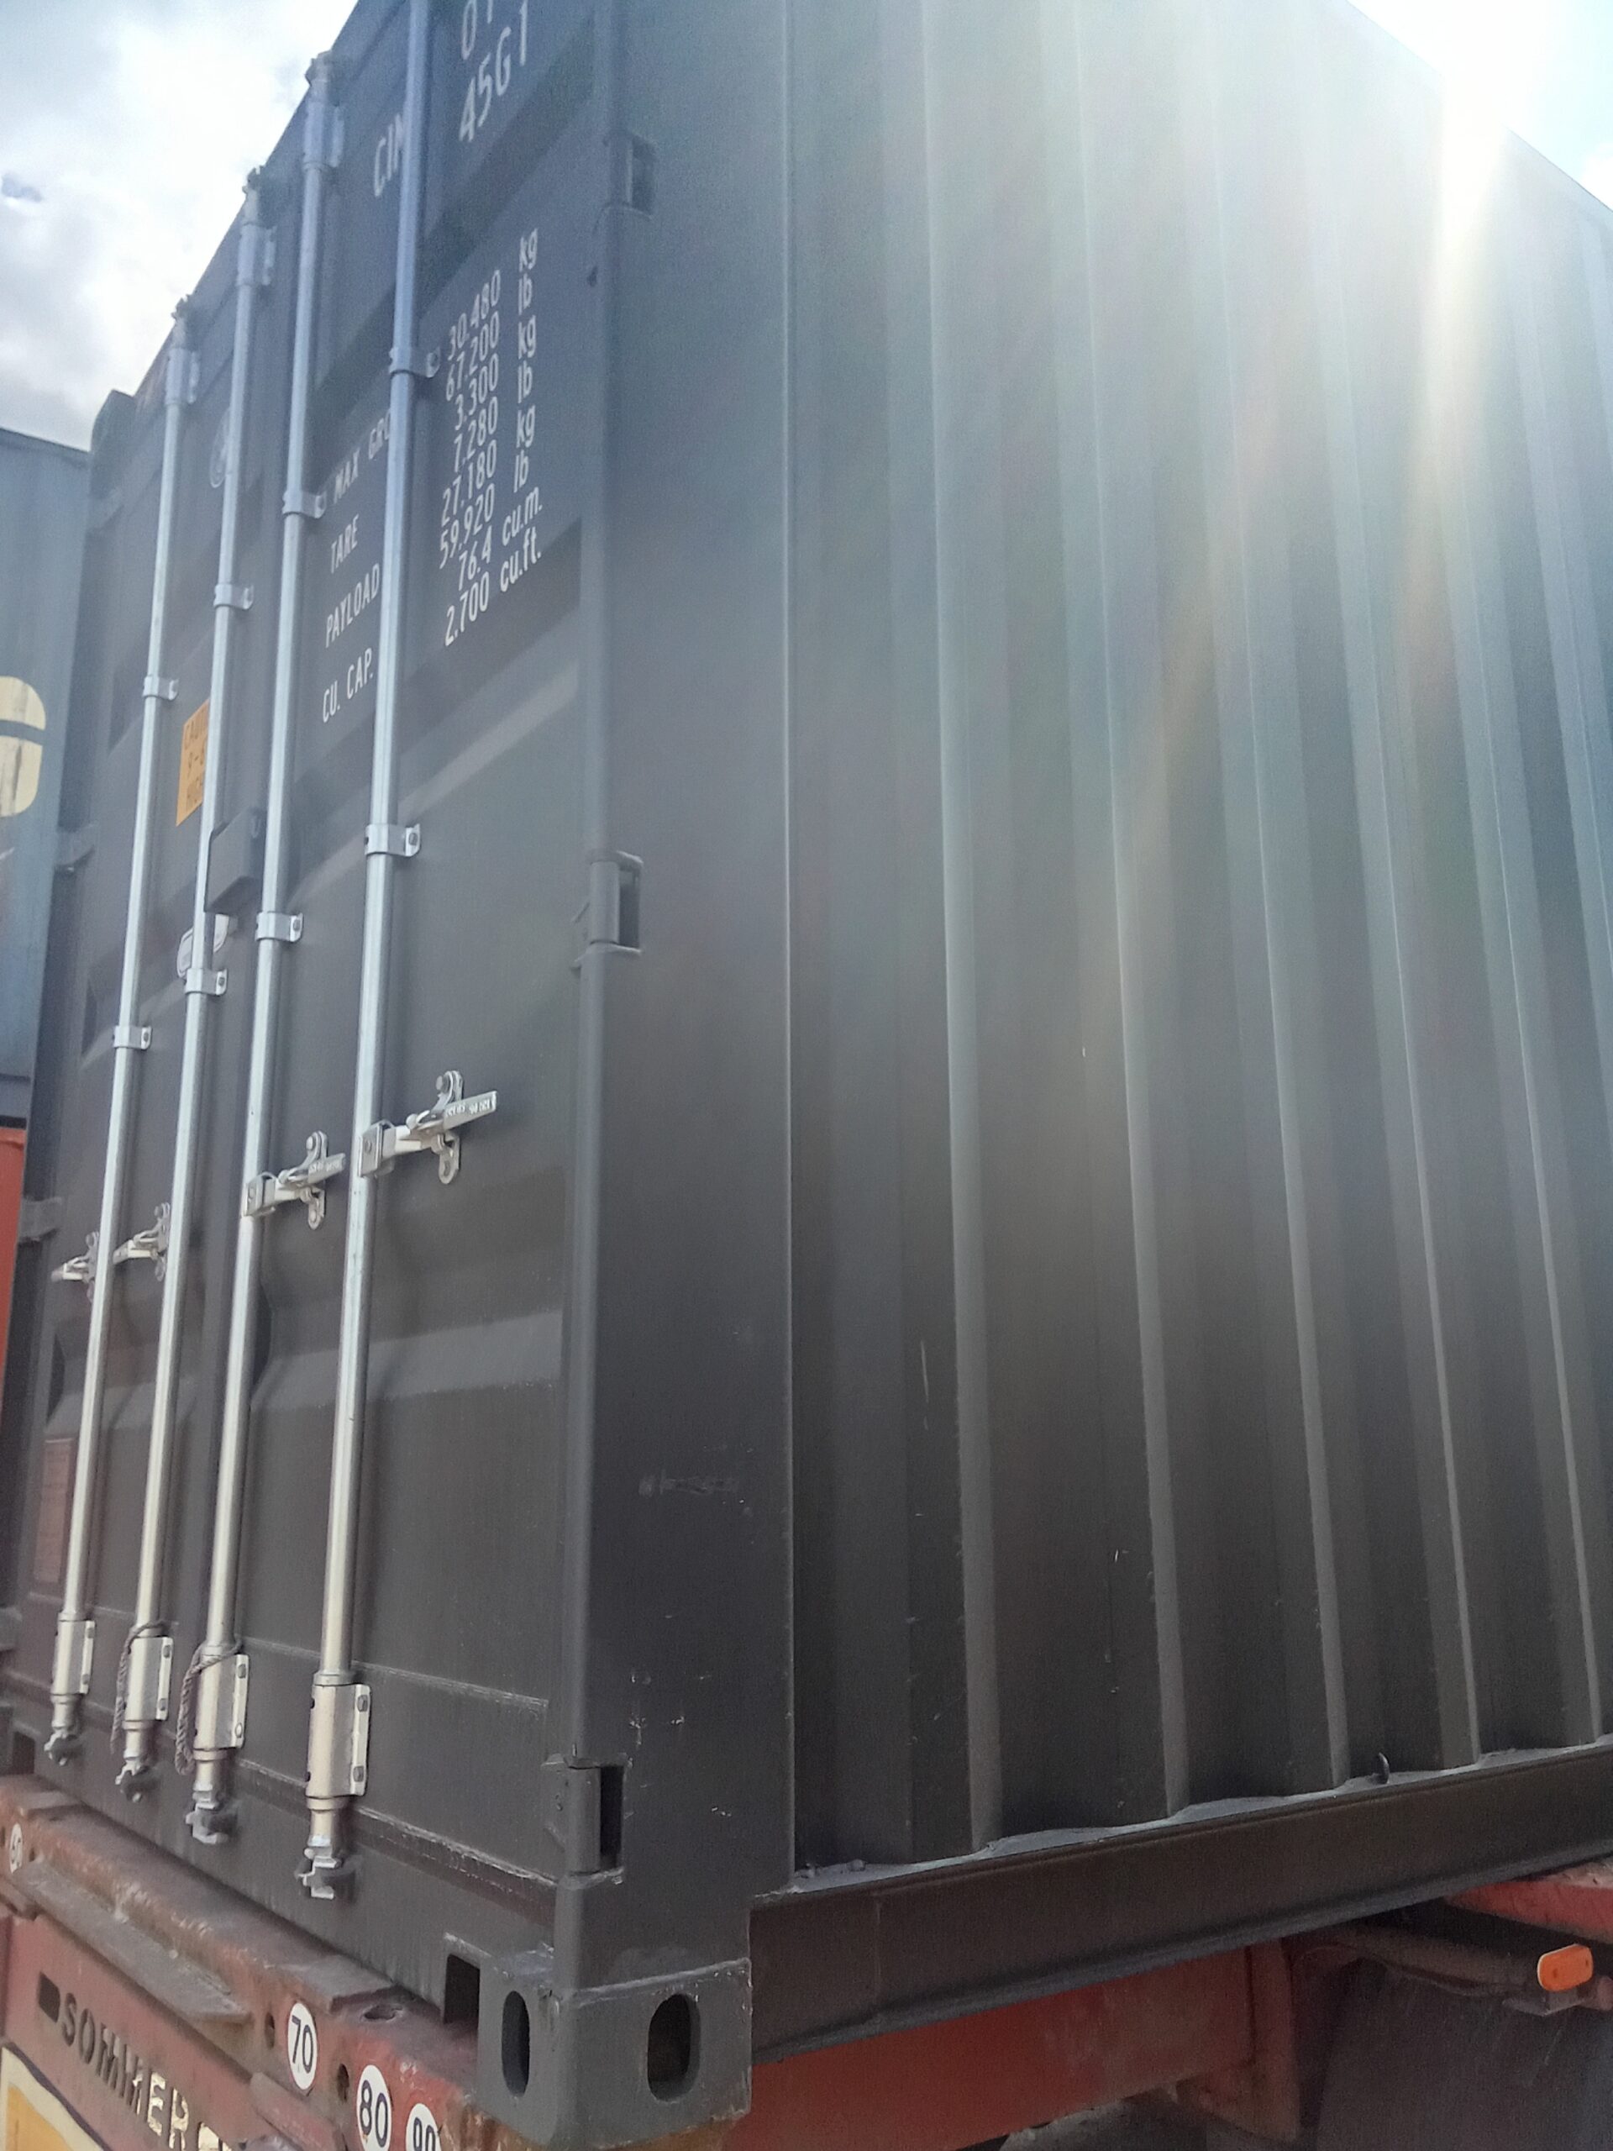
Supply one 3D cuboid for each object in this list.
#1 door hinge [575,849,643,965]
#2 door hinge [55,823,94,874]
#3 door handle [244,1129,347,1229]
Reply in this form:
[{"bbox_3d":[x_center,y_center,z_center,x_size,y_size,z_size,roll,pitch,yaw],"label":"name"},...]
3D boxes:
[{"bbox_3d":[-0.223,-0.156,1.756,0.053,0.092,0.142,9,-16,-35],"label":"door hinge"},{"bbox_3d":[-1.578,-0.505,3.736,0.055,0.090,0.144,9,-16,-35],"label":"door hinge"},{"bbox_3d":[-0.689,0.144,2.343,0.060,0.134,0.400,9,-16,-35],"label":"door handle"}]

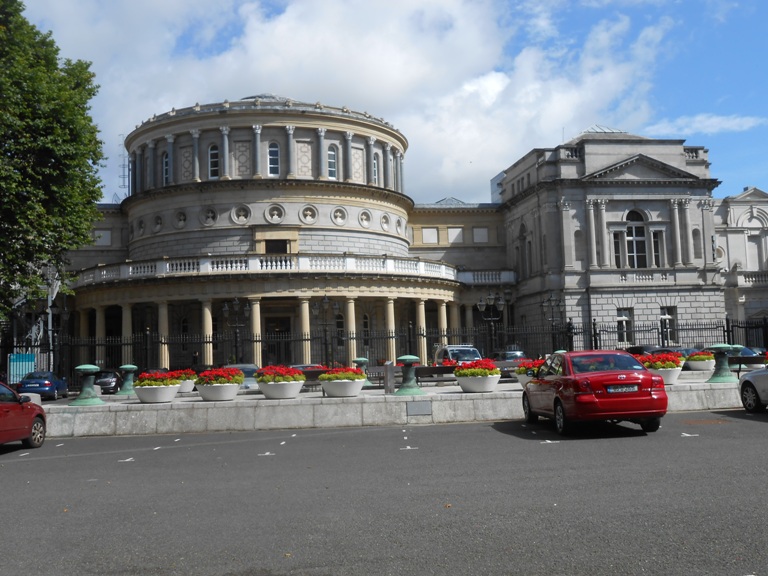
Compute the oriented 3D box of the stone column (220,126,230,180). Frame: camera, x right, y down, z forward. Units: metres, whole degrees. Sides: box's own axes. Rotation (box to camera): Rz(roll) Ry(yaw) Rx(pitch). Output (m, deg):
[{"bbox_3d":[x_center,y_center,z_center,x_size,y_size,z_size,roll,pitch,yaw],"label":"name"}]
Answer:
[{"bbox_3d":[-10.943,-9.299,58.306,0.660,3.754,0.660,-1,-5,-9],"label":"stone column"}]

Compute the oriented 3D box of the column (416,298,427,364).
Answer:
[{"bbox_3d":[2.820,3.337,60.764,0.720,5.293,0.720,-6,-6,37],"label":"column"}]

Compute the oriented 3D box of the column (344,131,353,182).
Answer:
[{"bbox_3d":[-2.581,-10.037,65.445,0.580,4.226,0.580,2,-6,-39],"label":"column"}]

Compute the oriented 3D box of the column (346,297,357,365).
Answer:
[{"bbox_3d":[-2.180,3.252,59.095,0.760,5.295,0.760,-2,-5,0],"label":"column"}]

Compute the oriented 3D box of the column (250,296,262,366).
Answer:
[{"bbox_3d":[-8.072,3.074,53.249,0.760,4.899,0.760,-2,-4,-3],"label":"column"}]

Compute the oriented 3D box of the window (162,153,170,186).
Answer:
[{"bbox_3d":[-15.671,-8.581,60.975,0.820,2.511,0.300,-6,-6,38],"label":"window"}]

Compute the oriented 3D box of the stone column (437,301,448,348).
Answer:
[{"bbox_3d":[4.303,3.389,61.303,0.740,4.880,0.740,-1,-5,-9],"label":"stone column"}]

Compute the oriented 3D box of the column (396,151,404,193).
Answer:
[{"bbox_3d":[1.312,-9.642,71.529,0.580,4.226,0.580,-3,-5,14],"label":"column"}]

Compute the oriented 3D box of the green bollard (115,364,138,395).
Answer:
[{"bbox_3d":[-7.466,2.683,24.684,0.820,0.866,0.820,-1,-5,-9],"label":"green bollard"}]

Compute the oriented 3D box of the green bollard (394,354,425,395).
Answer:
[{"bbox_3d":[0.585,1.931,18.788,0.755,0.905,0.755,-1,-5,-9],"label":"green bollard"}]

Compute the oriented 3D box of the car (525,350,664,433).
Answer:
[{"bbox_3d":[3.897,1.949,16.320,1.760,1.480,4.630,-2,-5,-2],"label":"car"}]

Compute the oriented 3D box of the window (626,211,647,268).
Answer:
[{"bbox_3d":[18.206,-3.513,60.960,1.520,4.222,0.350,-1,-5,-9],"label":"window"}]

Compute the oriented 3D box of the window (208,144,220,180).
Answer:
[{"bbox_3d":[-11.808,-8.814,58.804,0.850,2.386,0.250,-3,-5,14],"label":"window"}]

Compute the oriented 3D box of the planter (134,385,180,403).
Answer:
[{"bbox_3d":[-5.006,2.343,18.632,1.020,0.370,1.020,-1,-5,-9],"label":"planter"}]

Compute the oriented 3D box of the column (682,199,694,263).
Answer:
[{"bbox_3d":[20.879,-3.858,57.717,0.660,4.595,0.660,-1,-5,-10],"label":"column"}]

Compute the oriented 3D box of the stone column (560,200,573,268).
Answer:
[{"bbox_3d":[13.400,-3.953,61.402,0.800,5.127,0.600,-1,-5,-9],"label":"stone column"}]

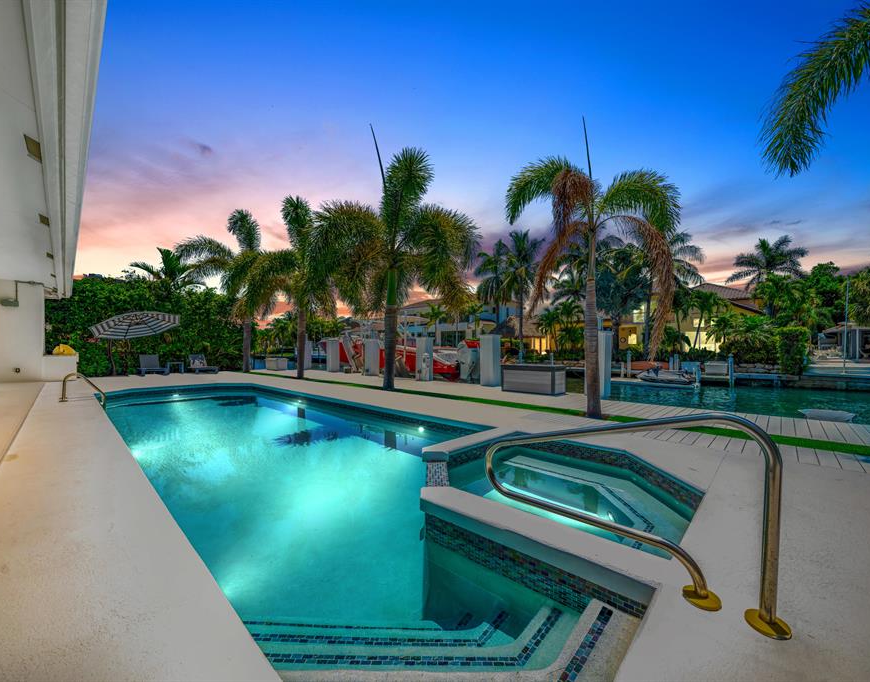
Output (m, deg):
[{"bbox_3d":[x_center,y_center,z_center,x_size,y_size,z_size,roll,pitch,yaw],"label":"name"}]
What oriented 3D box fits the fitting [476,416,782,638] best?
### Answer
[{"bbox_3d":[0.915,0.767,1.911,1.500,0.885,0.145,-1,-1,42],"label":"fitting"}]

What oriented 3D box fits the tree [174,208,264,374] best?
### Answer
[{"bbox_3d":[-9.800,-2.351,16.248,3.800,7.600,3.800,1,-1,-31],"label":"tree"}]

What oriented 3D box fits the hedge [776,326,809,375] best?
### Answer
[{"bbox_3d":[23.500,0.679,22.491,1.600,3.200,2.400,-1,-1,43],"label":"hedge"}]

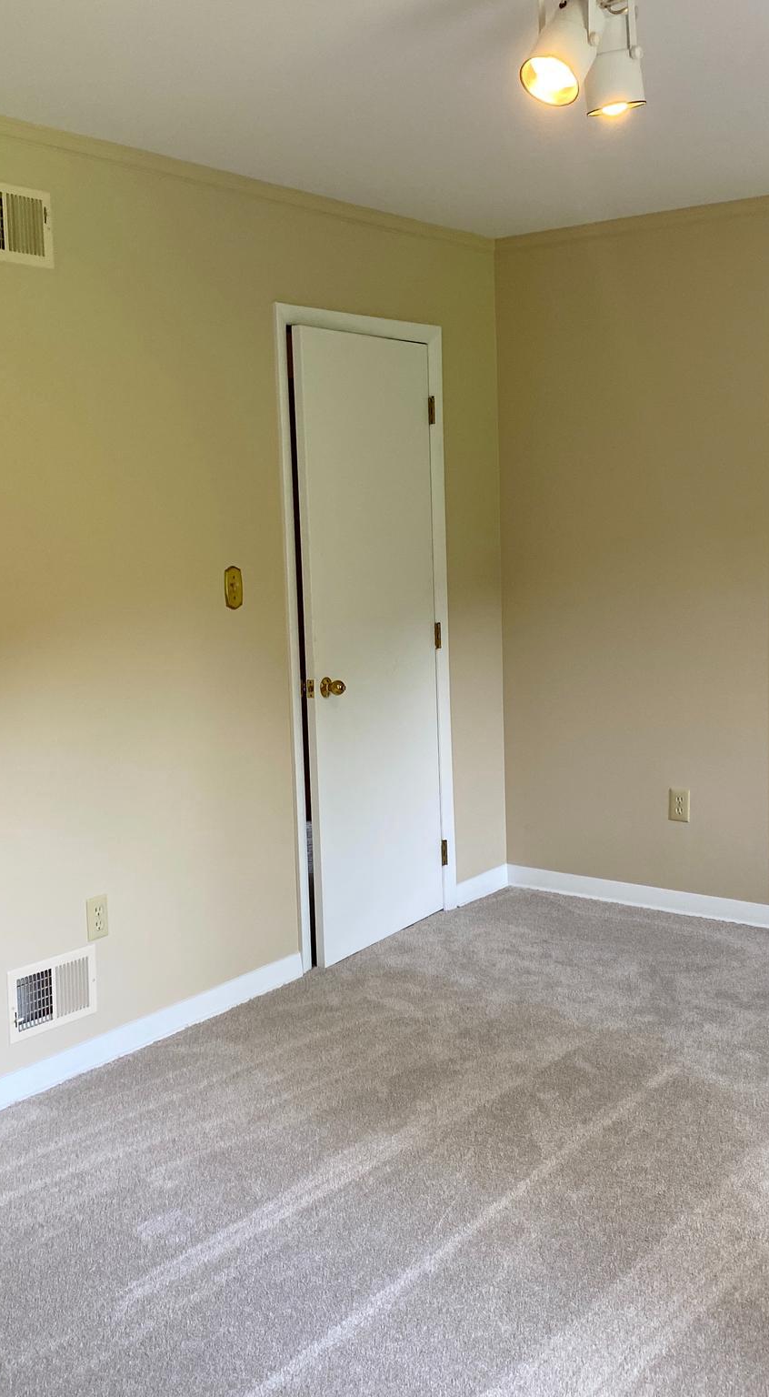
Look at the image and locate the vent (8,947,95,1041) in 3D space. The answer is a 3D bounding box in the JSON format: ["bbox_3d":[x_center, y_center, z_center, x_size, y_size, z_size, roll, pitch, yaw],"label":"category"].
[{"bbox_3d":[-0.859,0.765,3.635,0.018,0.184,0.286,4,9,36],"label":"vent"}]

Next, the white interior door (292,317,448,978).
[{"bbox_3d":[-0.033,-0.179,4.659,0.038,2.010,0.755,3,9,32],"label":"white interior door"}]

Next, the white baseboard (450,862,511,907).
[{"bbox_3d":[0.370,0.712,5.308,0.015,0.092,0.360,4,9,36],"label":"white baseboard"}]

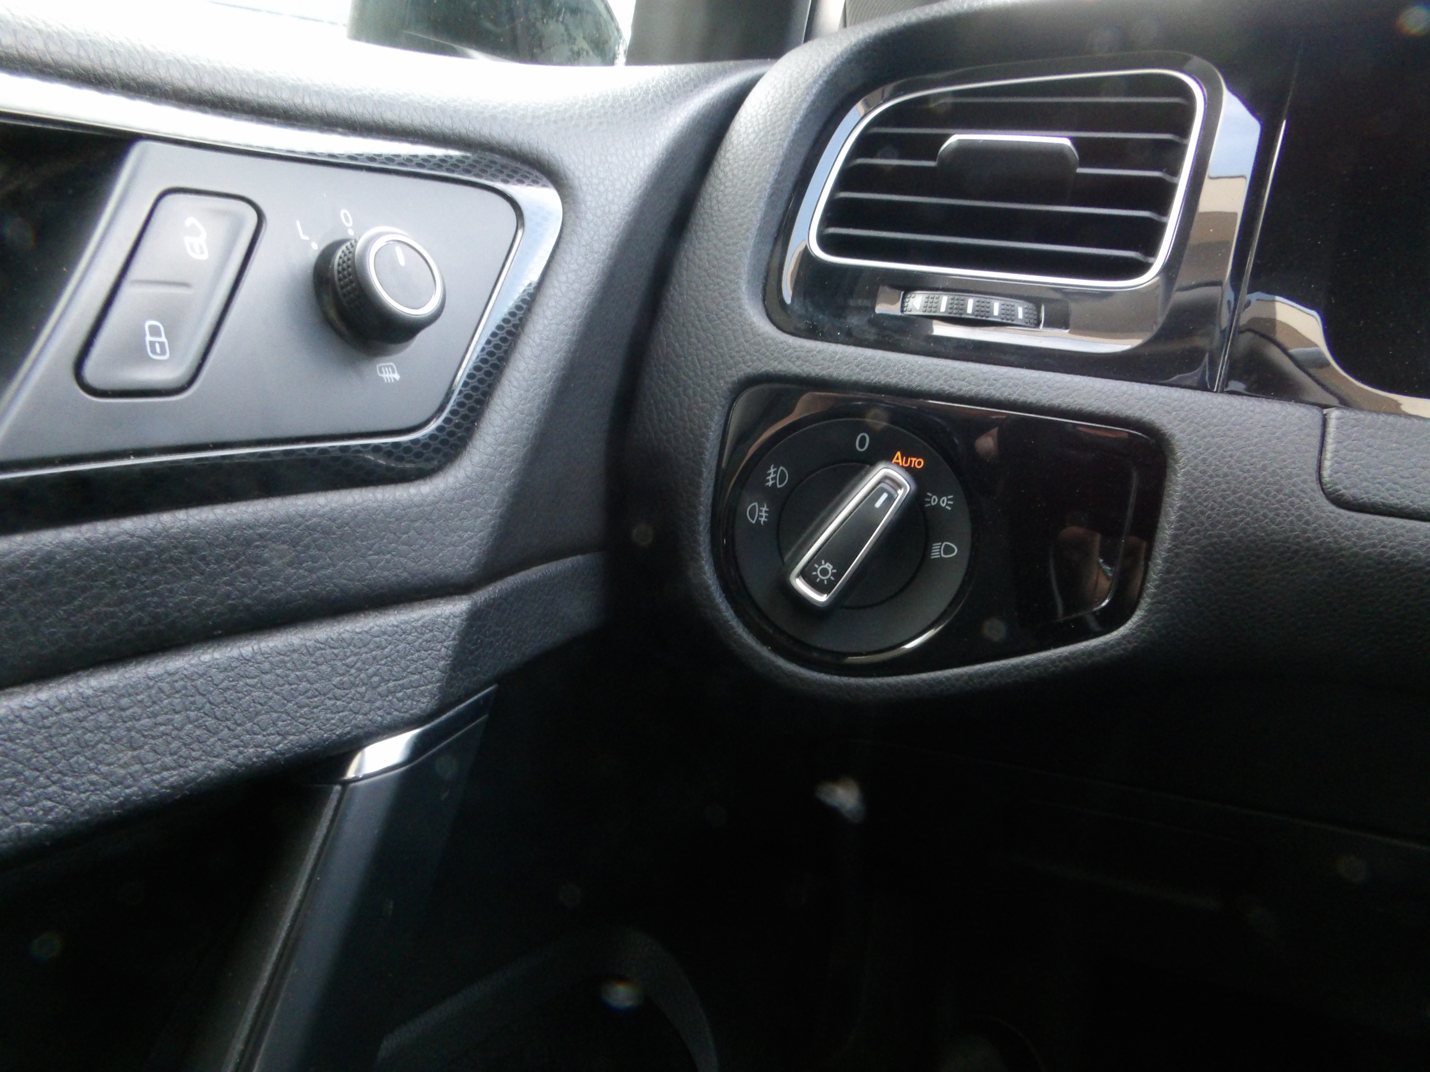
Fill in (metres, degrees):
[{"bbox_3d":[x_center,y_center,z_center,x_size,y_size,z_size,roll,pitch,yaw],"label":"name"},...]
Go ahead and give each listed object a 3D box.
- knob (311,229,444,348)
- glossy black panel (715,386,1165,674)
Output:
[{"bbox_3d":[-0.074,-0.057,0.226,0.015,0.025,0.025,-16,4,35],"label":"knob"},{"bbox_3d":[0.057,0.003,0.282,0.123,0.081,0.020,9,5,18],"label":"glossy black panel"}]

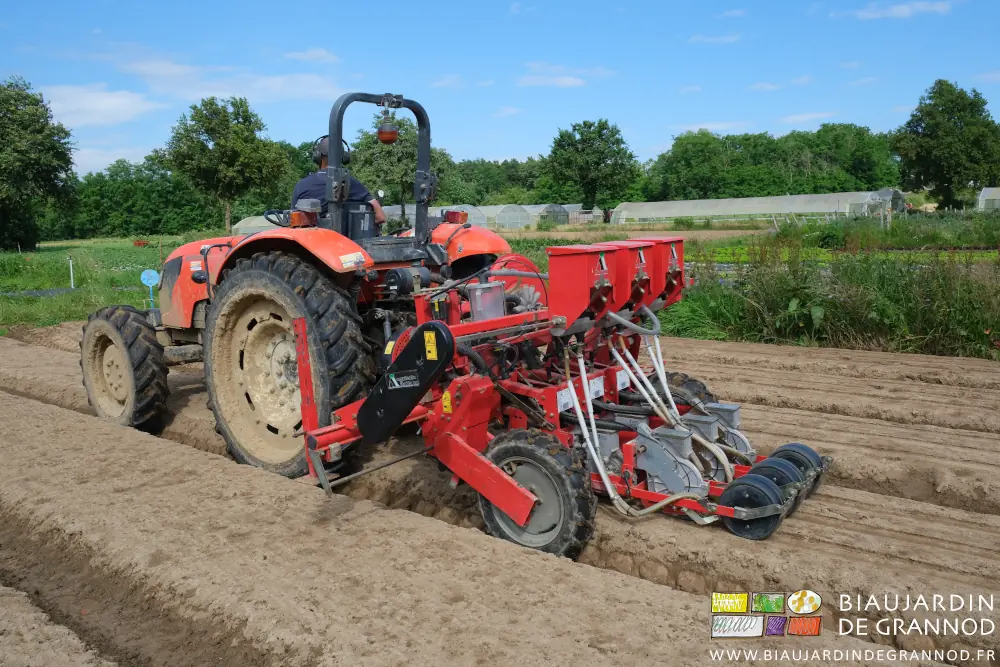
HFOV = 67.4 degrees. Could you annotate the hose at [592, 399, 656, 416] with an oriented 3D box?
[{"bbox_3d":[0.667,0.400,4.014,0.440,0.085,0.060,8,13,38],"label":"hose"}]

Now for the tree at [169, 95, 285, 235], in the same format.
[{"bbox_3d":[-21.148,-13.029,58.000,9.279,10.593,9.093,-1,8,0],"label":"tree"}]

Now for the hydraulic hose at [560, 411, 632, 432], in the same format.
[{"bbox_3d":[0.495,0.453,3.760,0.480,0.075,0.060,8,13,38],"label":"hydraulic hose"}]

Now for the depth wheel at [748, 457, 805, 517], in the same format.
[{"bbox_3d":[1.334,0.743,3.620,0.285,0.285,0.100,5,11,37],"label":"depth wheel"}]

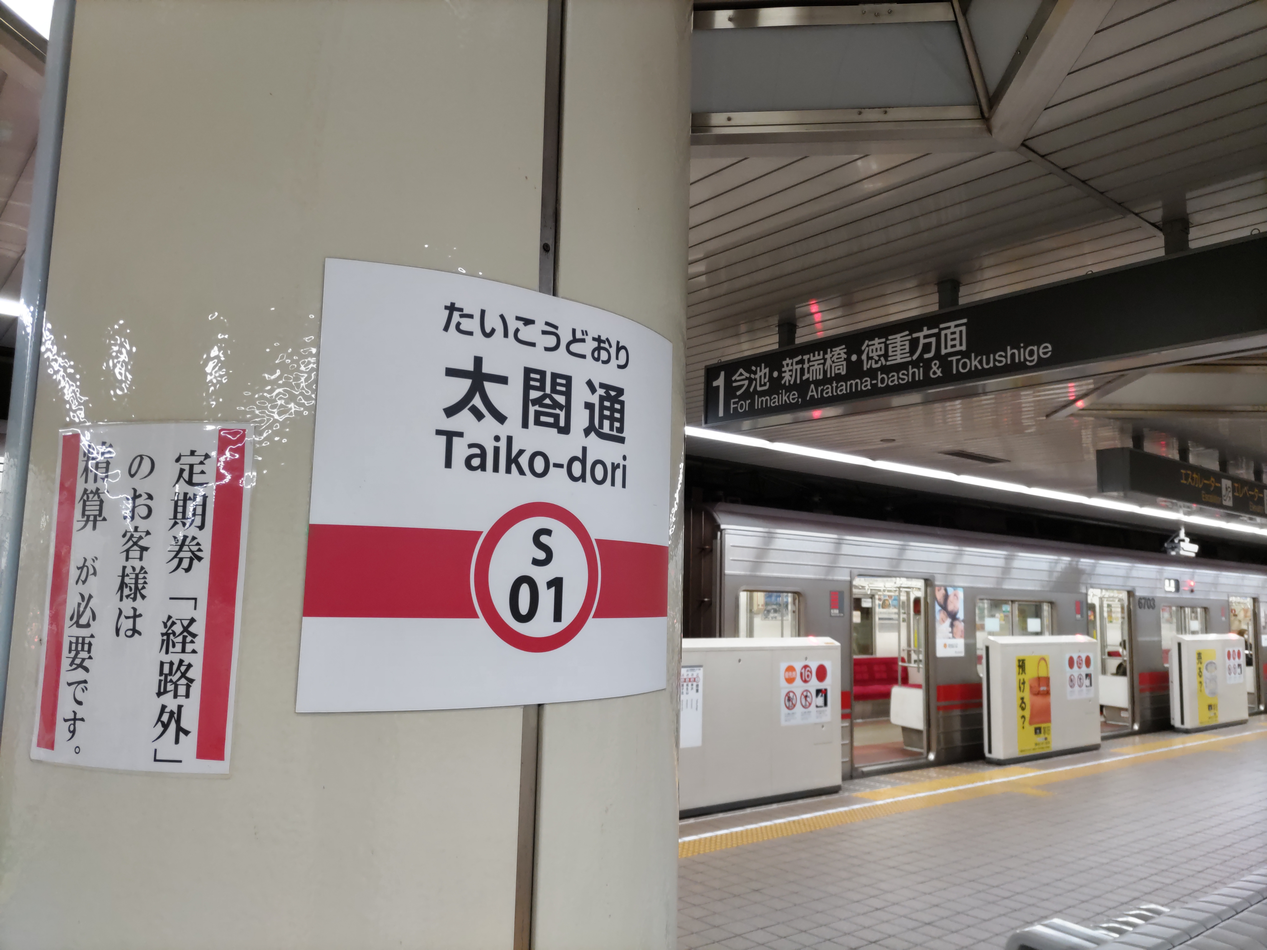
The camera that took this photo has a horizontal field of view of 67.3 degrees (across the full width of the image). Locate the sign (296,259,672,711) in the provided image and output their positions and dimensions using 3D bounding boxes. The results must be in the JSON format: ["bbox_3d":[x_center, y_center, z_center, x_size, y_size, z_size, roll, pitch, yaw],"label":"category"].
[{"bbox_3d":[-0.102,0.021,0.950,0.425,0.401,0.058,7,-9,-40],"label":"sign"}]

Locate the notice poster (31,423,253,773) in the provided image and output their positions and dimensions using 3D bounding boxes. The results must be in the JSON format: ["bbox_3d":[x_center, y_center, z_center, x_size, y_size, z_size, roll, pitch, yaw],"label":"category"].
[{"bbox_3d":[-0.436,0.104,0.834,0.209,0.299,0.013,-1,-7,15],"label":"notice poster"}]

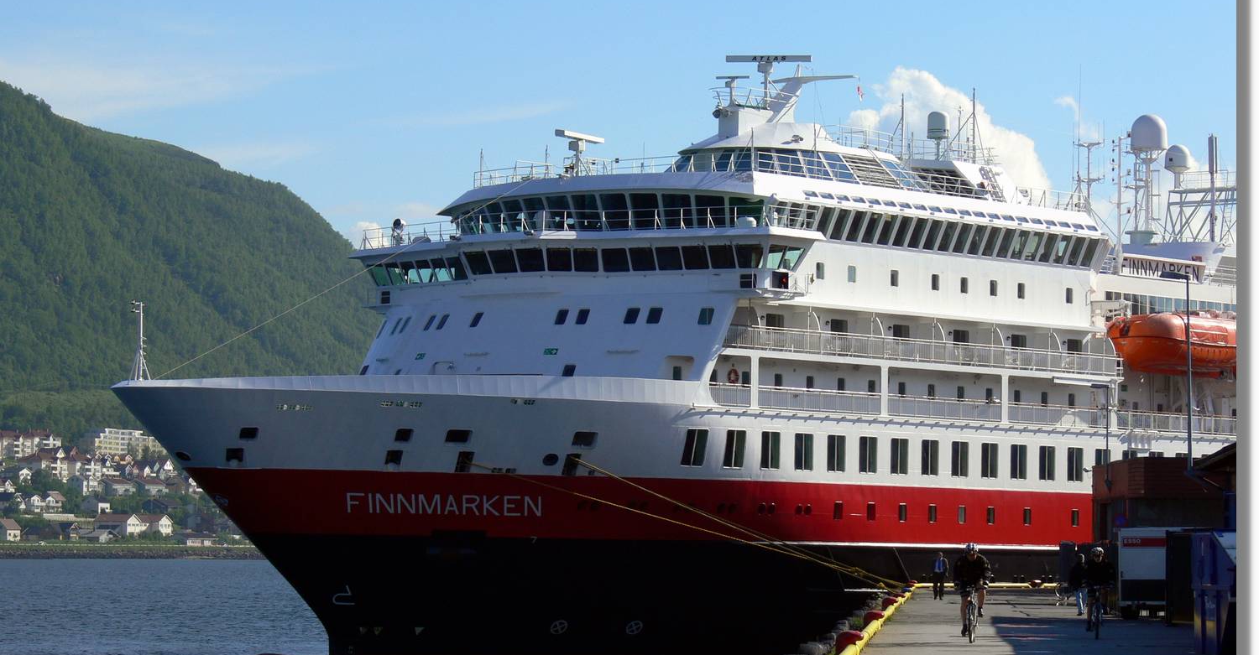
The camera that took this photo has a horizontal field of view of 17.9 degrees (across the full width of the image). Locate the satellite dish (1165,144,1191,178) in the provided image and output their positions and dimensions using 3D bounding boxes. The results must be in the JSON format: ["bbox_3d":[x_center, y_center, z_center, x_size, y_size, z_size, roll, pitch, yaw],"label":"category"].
[{"bbox_3d":[30.789,-9.389,224.636,1.470,1.750,1.470,1,-3,0],"label":"satellite dish"}]

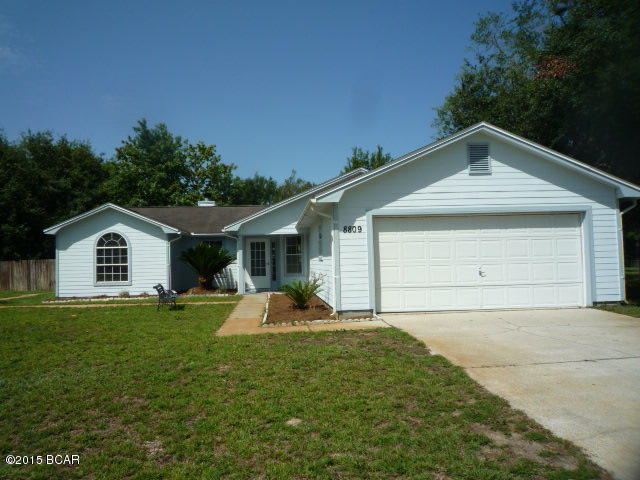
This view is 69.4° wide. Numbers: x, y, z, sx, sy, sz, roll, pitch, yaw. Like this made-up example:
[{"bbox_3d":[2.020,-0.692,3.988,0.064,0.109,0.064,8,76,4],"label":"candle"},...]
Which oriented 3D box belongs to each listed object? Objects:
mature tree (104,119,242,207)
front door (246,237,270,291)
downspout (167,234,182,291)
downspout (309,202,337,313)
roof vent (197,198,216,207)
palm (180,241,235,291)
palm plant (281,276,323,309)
[{"bbox_3d":[-11.333,-3.084,36.000,10.300,12.726,10.000,-1,-3,-5],"label":"mature tree"},{"bbox_3d":[-2.488,0.951,18.700,0.960,2.080,0.100,-1,-3,-5],"label":"front door"},{"bbox_3d":[-5.627,0.888,18.000,0.520,2.230,0.100,-1,-3,-5],"label":"downspout"},{"bbox_3d":[0.080,0.432,10.500,0.560,2.450,0.100,-1,-3,-5],"label":"downspout"},{"bbox_3d":[-5.868,-1.921,24.000,0.920,0.420,0.700,-1,-3,-5],"label":"roof vent"},{"bbox_3d":[-4.666,1.089,19.000,2.250,1.950,2.100,-1,-3,-5],"label":"palm"},{"bbox_3d":[-0.456,1.352,11.900,1.050,0.820,1.000,-1,-3,-5],"label":"palm plant"}]

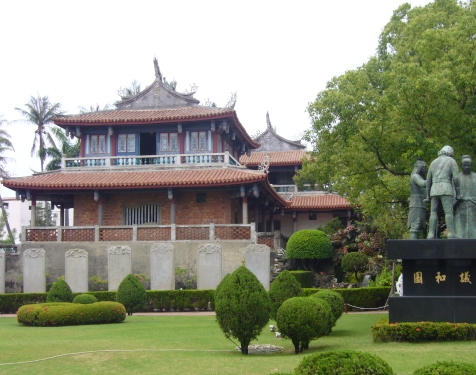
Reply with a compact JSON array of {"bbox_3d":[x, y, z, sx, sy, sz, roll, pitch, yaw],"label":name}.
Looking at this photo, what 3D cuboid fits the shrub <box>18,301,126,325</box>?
[{"bbox_3d":[-6.482,4.868,27.803,4.100,0.800,3.200,0,-7,0],"label":"shrub"}]

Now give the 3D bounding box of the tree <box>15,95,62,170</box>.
[{"bbox_3d":[-18.422,0.738,65.463,4.600,18.812,4.600,0,-7,0],"label":"tree"}]

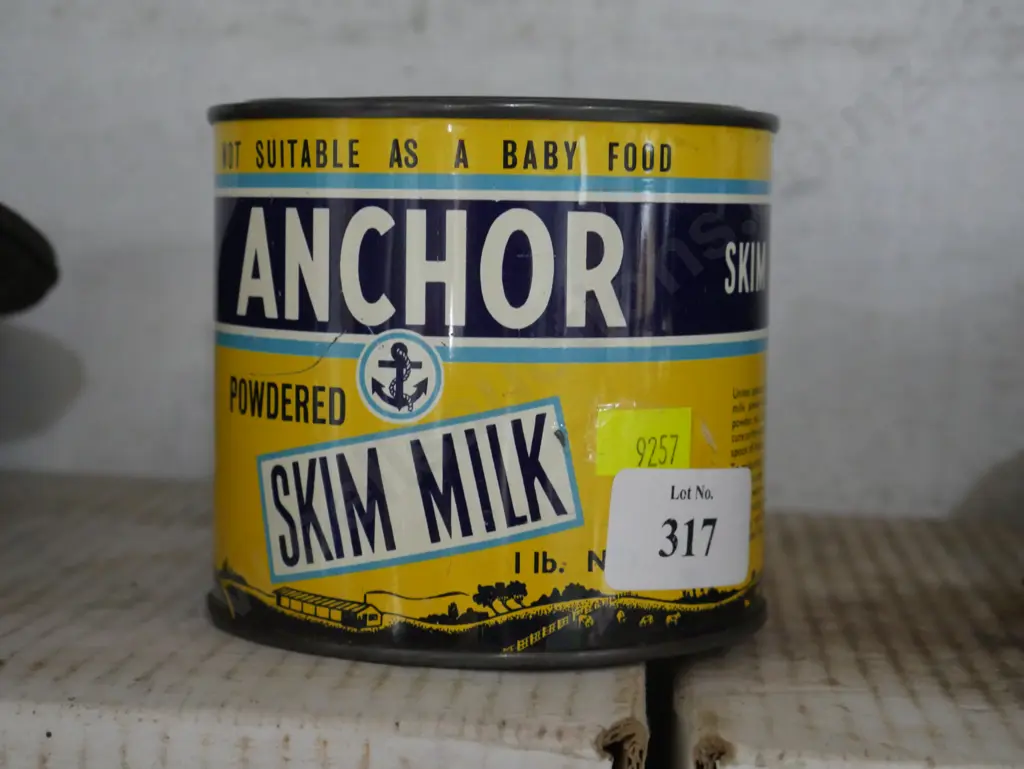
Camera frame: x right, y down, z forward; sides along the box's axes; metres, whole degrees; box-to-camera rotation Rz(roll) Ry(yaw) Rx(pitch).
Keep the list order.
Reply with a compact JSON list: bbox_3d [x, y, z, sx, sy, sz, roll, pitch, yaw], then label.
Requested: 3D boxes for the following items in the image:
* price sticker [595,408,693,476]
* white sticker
[{"bbox_3d":[0.023,0.010,0.357,0.020,0.011,0.001,-1,5,-31],"label":"price sticker"},{"bbox_3d":[0.031,0.026,0.367,0.038,0.021,0.004,2,3,-45],"label":"white sticker"}]

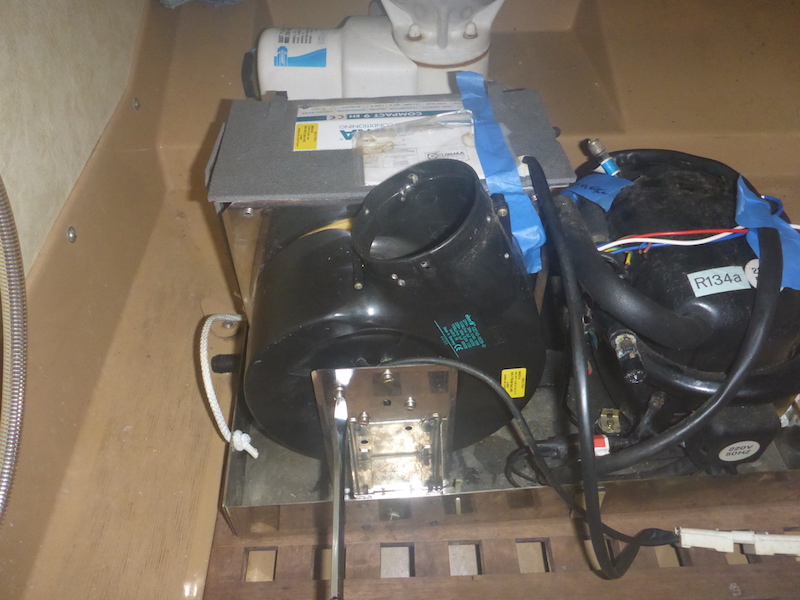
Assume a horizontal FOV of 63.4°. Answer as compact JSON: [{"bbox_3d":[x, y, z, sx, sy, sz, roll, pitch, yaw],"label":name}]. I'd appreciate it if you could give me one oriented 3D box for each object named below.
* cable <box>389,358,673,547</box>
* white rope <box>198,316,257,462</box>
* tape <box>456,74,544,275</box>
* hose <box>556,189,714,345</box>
[{"bbox_3d":[0.121,0.139,0.562,0.265,0.178,0.105,-3,49,-2],"label":"cable"},{"bbox_3d":[-0.171,0.078,0.657,0.068,0.059,0.167,-3,49,-2],"label":"white rope"},{"bbox_3d":[0.099,-0.133,0.669,0.073,0.127,0.200,-3,49,-2],"label":"tape"},{"bbox_3d":[0.212,-0.032,0.618,0.119,0.076,0.178,-3,49,-2],"label":"hose"}]

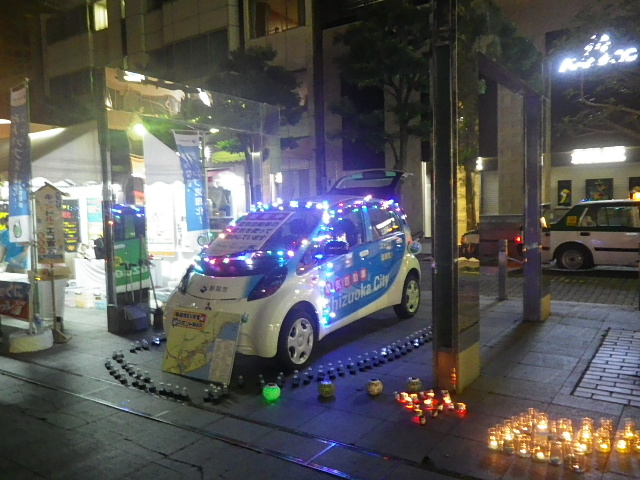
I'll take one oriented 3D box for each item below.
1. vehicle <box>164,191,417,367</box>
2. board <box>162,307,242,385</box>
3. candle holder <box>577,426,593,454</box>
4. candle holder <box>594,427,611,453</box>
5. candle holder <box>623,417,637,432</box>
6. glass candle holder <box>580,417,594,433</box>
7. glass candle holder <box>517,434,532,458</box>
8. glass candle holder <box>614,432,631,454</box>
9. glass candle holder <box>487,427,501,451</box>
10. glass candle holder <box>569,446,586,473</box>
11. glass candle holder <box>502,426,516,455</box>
[{"bbox_3d":[-0.097,0.272,5.896,1.475,1.600,3.395,1,3,31],"label":"vehicle"},{"bbox_3d":[-1.066,0.935,4.637,0.835,0.595,0.020,0,-14,33],"label":"board"},{"bbox_3d":[1.529,1.161,2.988,0.076,0.115,0.076,-2,3,0],"label":"candle holder"},{"bbox_3d":[1.641,1.160,2.997,0.072,0.110,0.072,-2,3,0],"label":"candle holder"},{"bbox_3d":[1.835,1.123,3.065,0.067,0.102,0.067,-1,3,0],"label":"candle holder"},{"bbox_3d":[1.586,1.127,3.066,0.067,0.102,0.067,-1,3,0],"label":"glass candle holder"},{"bbox_3d":[1.137,1.144,2.877,0.067,0.102,0.067,-1,3,0],"label":"glass candle holder"},{"bbox_3d":[1.700,1.133,2.902,0.067,0.102,0.067,-1,3,0],"label":"glass candle holder"},{"bbox_3d":[1.000,1.141,2.972,0.067,0.102,0.067,-1,3,0],"label":"glass candle holder"},{"bbox_3d":[1.349,1.148,2.705,0.067,0.102,0.067,-1,3,0],"label":"glass candle holder"},{"bbox_3d":[1.103,1.176,3.014,0.069,0.110,0.069,-2,3,0],"label":"glass candle holder"}]

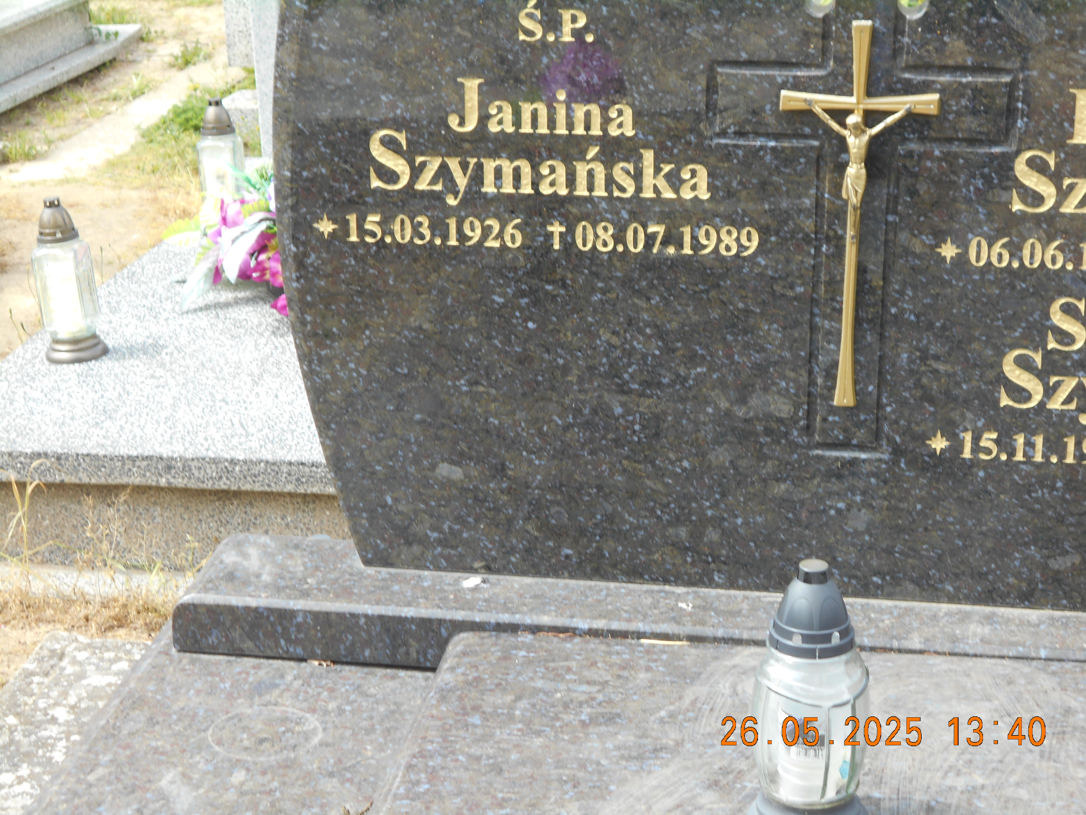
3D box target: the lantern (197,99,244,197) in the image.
[{"bbox_3d":[-0.686,-0.516,5.080,0.110,0.285,0.110,2,20,9],"label":"lantern"}]

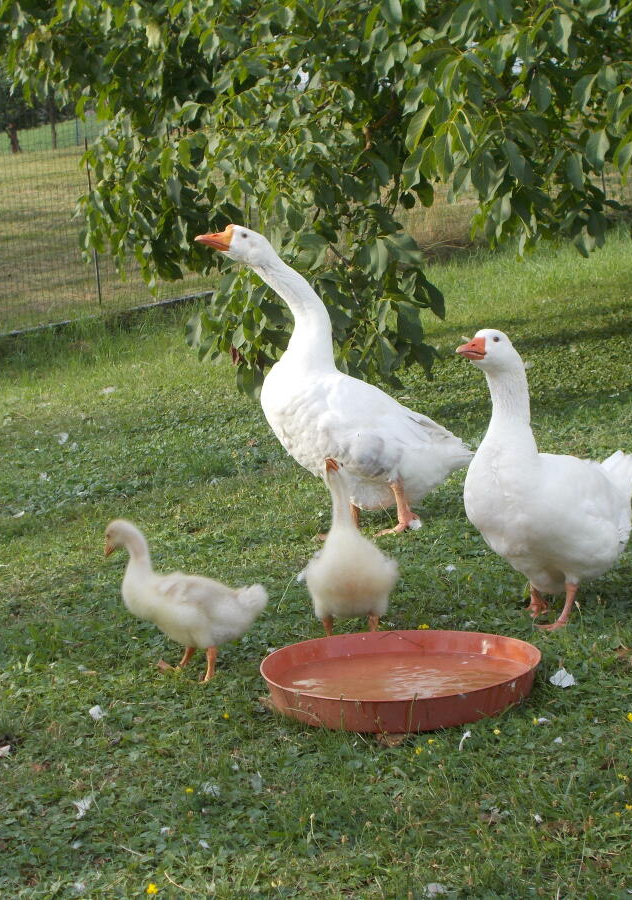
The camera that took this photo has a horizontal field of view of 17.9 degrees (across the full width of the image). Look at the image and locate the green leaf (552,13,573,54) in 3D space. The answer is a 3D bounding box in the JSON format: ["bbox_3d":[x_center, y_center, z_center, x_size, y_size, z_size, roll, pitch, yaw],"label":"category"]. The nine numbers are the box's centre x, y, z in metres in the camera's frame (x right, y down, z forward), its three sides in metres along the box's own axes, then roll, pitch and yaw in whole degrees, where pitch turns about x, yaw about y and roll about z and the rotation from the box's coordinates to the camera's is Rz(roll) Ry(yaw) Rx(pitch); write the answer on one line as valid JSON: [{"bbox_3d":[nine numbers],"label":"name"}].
[{"bbox_3d":[0.871,-1.474,7.100,0.067,0.141,0.040,-3,9,0],"label":"green leaf"}]

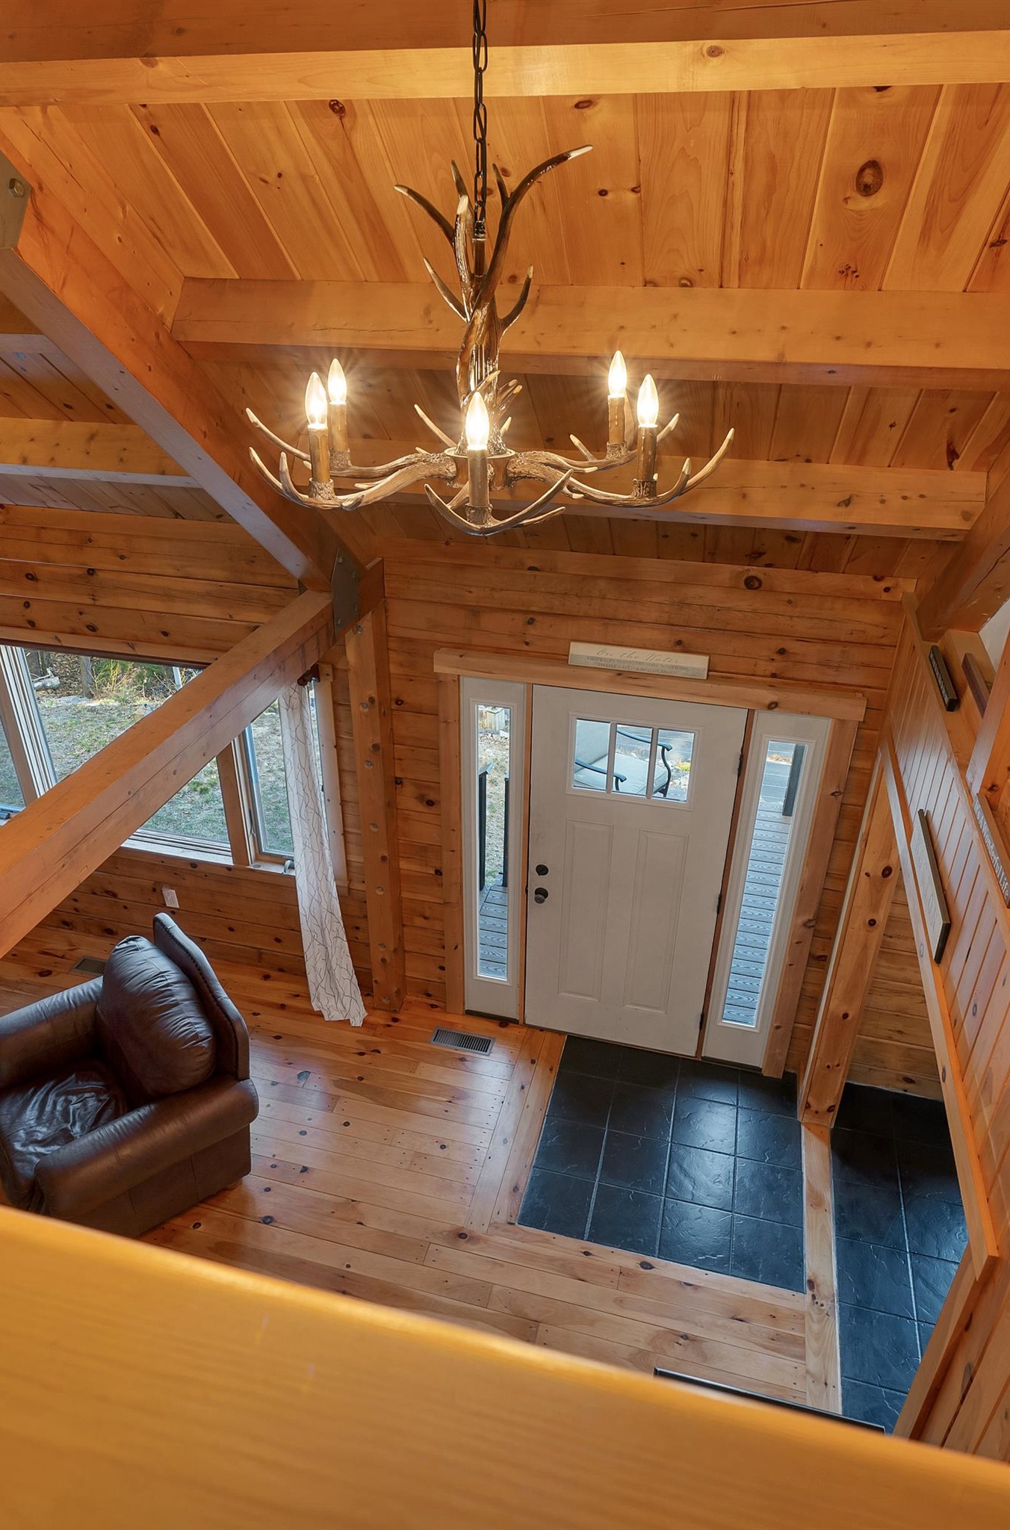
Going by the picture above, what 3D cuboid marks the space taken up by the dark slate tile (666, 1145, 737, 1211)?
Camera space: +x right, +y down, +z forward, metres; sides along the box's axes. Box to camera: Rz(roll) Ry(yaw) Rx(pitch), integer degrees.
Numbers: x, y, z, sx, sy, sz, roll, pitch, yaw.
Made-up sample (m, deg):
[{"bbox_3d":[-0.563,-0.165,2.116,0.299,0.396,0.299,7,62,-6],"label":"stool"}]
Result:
[{"bbox_3d":[0.912,1.921,4.157,0.297,0.013,0.297,7,30,13],"label":"dark slate tile"}]

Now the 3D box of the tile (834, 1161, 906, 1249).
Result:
[{"bbox_3d":[1.635,2.014,3.991,0.292,0.013,0.292,7,30,13],"label":"tile"}]

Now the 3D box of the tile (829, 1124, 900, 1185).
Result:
[{"bbox_3d":[1.716,1.877,4.238,0.292,0.013,0.288,7,30,13],"label":"tile"}]

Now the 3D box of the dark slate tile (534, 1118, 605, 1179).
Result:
[{"bbox_3d":[0.320,1.837,4.267,0.295,0.012,0.291,7,31,12],"label":"dark slate tile"}]

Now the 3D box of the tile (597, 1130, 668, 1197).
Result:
[{"bbox_3d":[0.615,1.875,4.204,0.305,0.012,0.291,7,31,12],"label":"tile"}]

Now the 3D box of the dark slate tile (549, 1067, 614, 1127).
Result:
[{"bbox_3d":[0.389,1.696,4.509,0.295,0.012,0.278,7,31,12],"label":"dark slate tile"}]

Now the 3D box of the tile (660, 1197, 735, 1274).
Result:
[{"bbox_3d":[0.836,2.061,3.904,0.297,0.013,0.292,7,30,13],"label":"tile"}]

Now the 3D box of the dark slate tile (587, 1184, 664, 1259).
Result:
[{"bbox_3d":[0.544,2.019,3.960,0.305,0.012,0.285,7,31,12],"label":"dark slate tile"}]

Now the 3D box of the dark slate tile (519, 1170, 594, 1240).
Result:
[{"bbox_3d":[0.243,1.986,4.036,0.311,0.013,0.292,7,30,13],"label":"dark slate tile"}]

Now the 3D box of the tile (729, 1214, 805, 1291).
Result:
[{"bbox_3d":[1.132,2.098,3.836,0.306,0.013,0.292,7,30,13],"label":"tile"}]

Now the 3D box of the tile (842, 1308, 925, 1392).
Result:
[{"bbox_3d":[1.469,2.290,3.490,0.292,0.013,0.291,7,30,13],"label":"tile"}]

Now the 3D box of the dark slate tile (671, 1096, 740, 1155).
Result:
[{"bbox_3d":[0.988,1.780,4.413,0.297,0.013,0.297,7,30,13],"label":"dark slate tile"}]

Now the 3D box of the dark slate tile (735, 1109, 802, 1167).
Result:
[{"bbox_3d":[1.285,1.819,4.343,0.306,0.013,0.297,7,30,13],"label":"dark slate tile"}]

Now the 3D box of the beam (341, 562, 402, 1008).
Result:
[{"bbox_3d":[-0.630,0.316,4.449,0.135,2.420,0.130,7,31,12],"label":"beam"}]

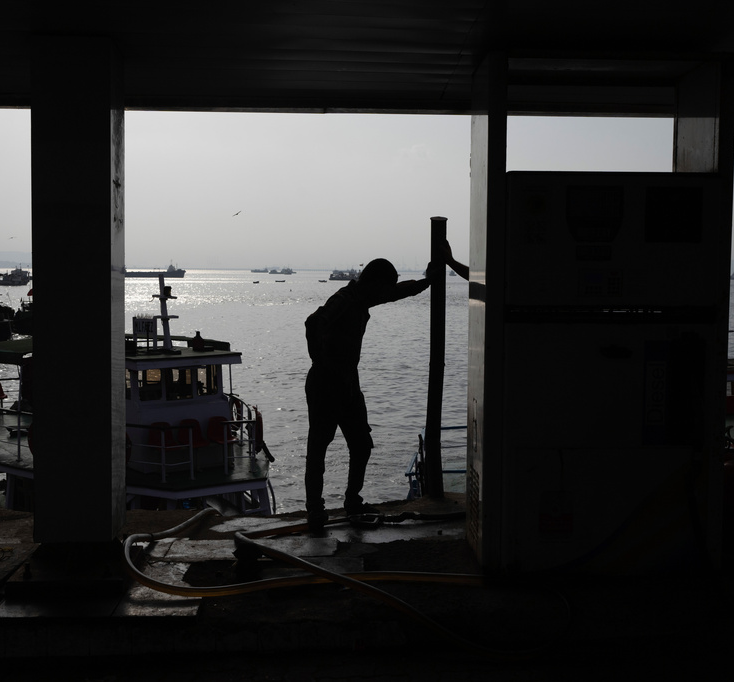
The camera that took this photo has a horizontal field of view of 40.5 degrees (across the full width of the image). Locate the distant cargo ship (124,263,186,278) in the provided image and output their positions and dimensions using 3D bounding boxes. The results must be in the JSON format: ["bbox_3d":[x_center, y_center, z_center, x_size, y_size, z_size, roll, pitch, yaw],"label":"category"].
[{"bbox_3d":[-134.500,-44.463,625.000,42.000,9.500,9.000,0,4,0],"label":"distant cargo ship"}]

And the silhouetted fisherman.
[{"bbox_3d":[0.030,0.286,5.830,0.580,1.550,0.700,4,5,37],"label":"silhouetted fisherman"}]

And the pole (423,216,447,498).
[{"bbox_3d":[0.443,0.102,6.250,0.120,1.760,0.120,0,4,0],"label":"pole"}]

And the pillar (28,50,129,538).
[{"bbox_3d":[-1.479,-0.250,5.110,0.390,2.500,0.380,0,4,-3],"label":"pillar"}]

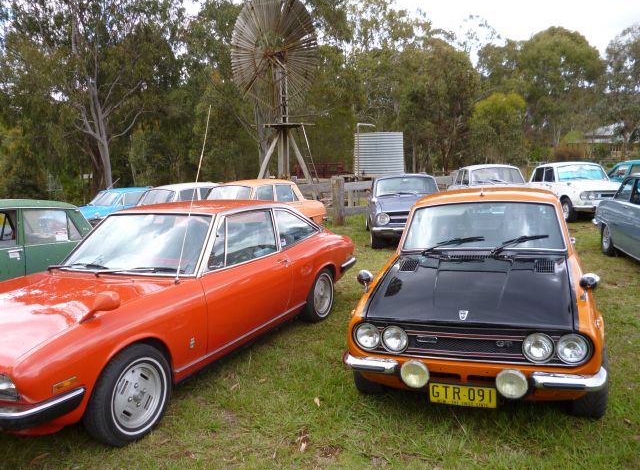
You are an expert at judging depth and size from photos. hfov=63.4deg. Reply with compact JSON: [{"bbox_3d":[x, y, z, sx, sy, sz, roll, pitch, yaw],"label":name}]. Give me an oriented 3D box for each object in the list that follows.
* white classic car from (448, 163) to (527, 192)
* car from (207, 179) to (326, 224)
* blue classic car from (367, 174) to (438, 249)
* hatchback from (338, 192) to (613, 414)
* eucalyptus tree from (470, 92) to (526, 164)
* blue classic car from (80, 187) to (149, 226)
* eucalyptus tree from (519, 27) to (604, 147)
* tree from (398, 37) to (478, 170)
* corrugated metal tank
[{"bbox_3d":[4.263,-1.035,12.861,1.500,1.400,4.050,-1,8,5],"label":"white classic car"},{"bbox_3d":[-1.548,-0.448,11.023,1.500,1.390,4.050,4,10,36],"label":"car"},{"bbox_3d":[1.801,-0.624,11.129,1.520,1.380,4.020,-2,8,4],"label":"blue classic car"},{"bbox_3d":[1.478,0.290,4.692,1.500,1.330,4.000,1,8,21],"label":"hatchback"},{"bbox_3d":[11.378,-6.661,33.000,3.570,4.972,3.570,1,8,19],"label":"eucalyptus tree"},{"bbox_3d":[-5.426,-0.644,14.519,1.500,1.390,4.050,4,10,39],"label":"blue classic car"},{"bbox_3d":[25.657,-15.511,55.000,9.137,13.067,9.137,2,8,25],"label":"eucalyptus tree"},{"bbox_3d":[7.782,-8.374,34.000,5.254,8.932,5.254,0,8,13],"label":"tree"},{"bbox_3d":[1.789,-2.433,15.500,1.482,1.302,1.482,-1,8,7],"label":"corrugated metal tank"}]

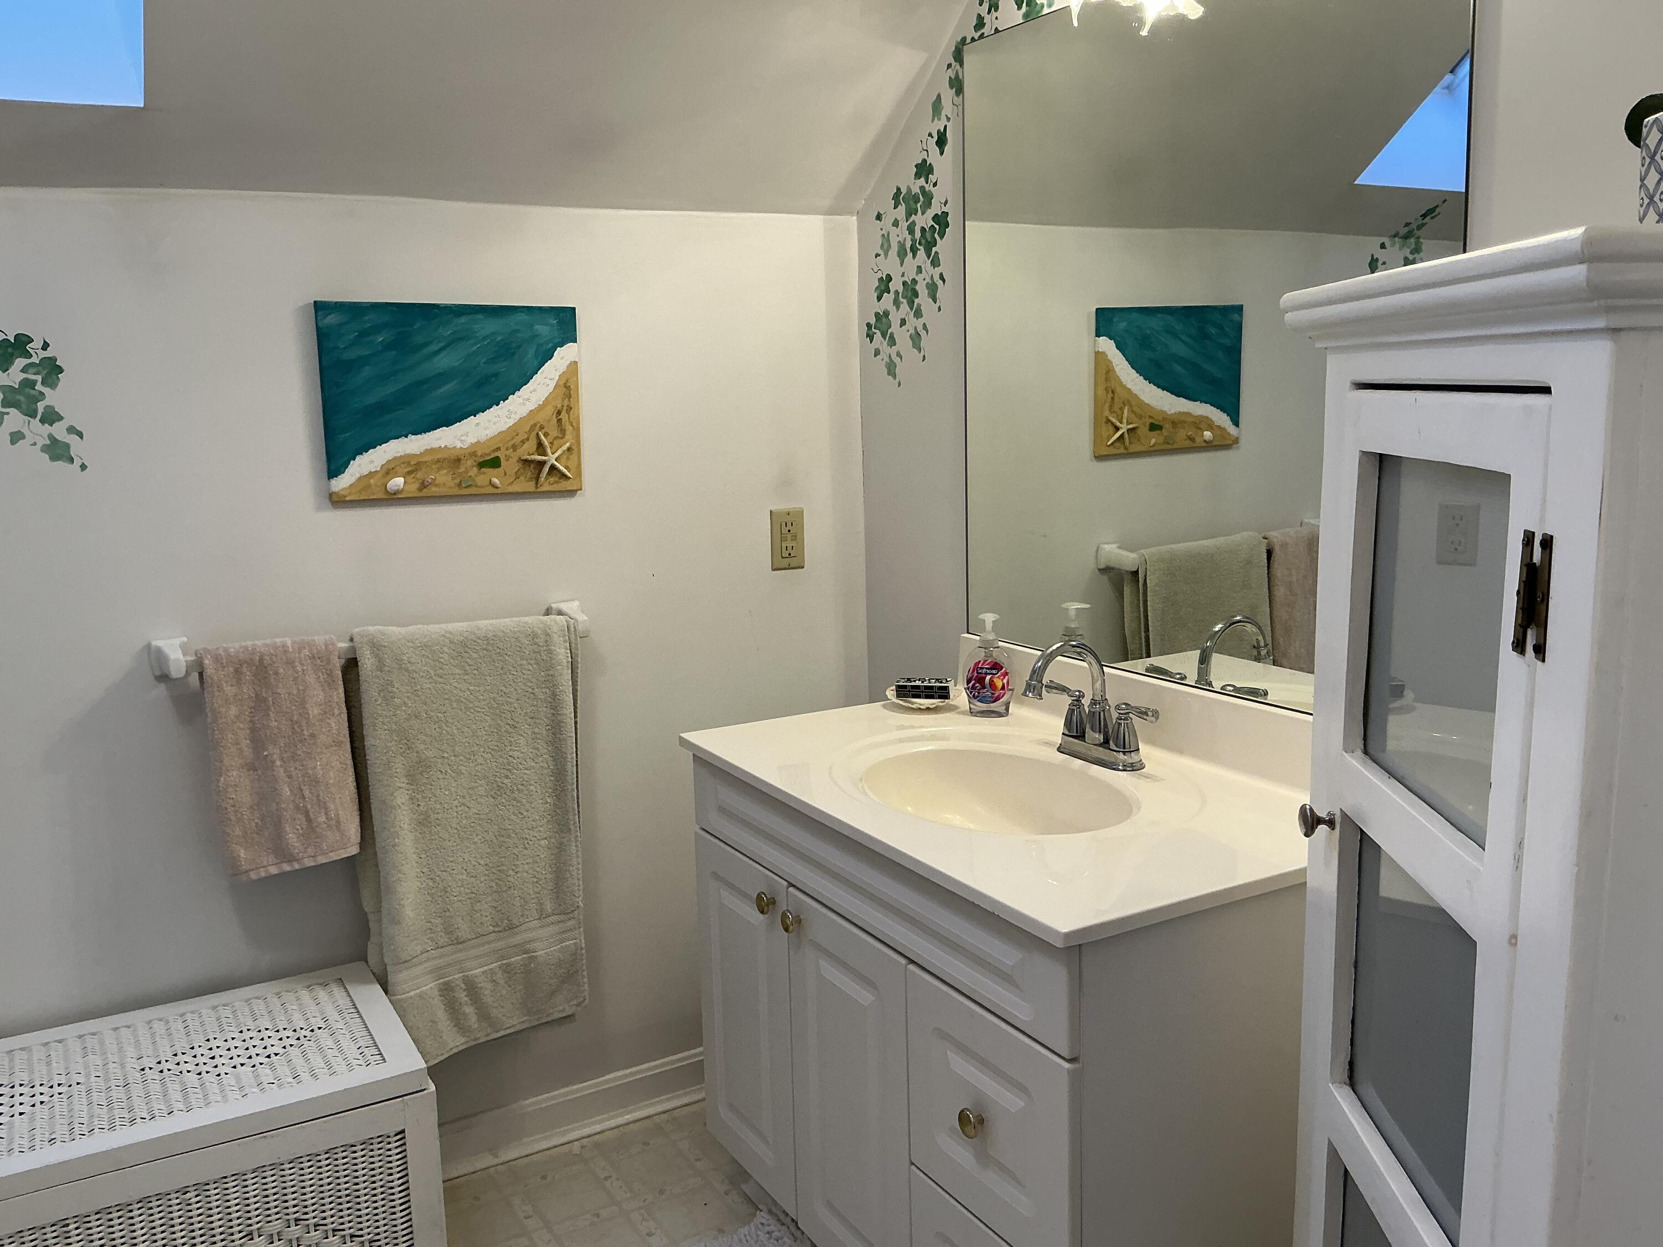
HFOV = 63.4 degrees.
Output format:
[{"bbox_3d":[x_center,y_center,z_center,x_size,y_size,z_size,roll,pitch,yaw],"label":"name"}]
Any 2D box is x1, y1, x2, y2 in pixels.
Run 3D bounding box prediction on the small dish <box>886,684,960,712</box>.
[{"bbox_3d":[0.148,0.122,2.197,0.122,0.034,0.108,0,10,7],"label":"small dish"}]

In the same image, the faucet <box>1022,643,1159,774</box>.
[{"bbox_3d":[0.327,0.108,1.855,0.155,0.170,0.247,-7,11,-29],"label":"faucet"}]

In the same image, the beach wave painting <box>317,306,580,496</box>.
[{"bbox_3d":[-0.607,-0.358,2.169,0.407,0.305,0.023,-7,11,-29],"label":"beach wave painting"}]

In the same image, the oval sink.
[{"bbox_3d":[0.205,0.279,1.784,0.298,0.136,0.450,-7,11,-29],"label":"oval sink"}]

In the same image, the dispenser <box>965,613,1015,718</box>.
[{"bbox_3d":[0.253,0.067,2.135,0.079,0.159,0.048,1,10,13],"label":"dispenser"}]

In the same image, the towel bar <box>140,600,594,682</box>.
[{"bbox_3d":[-0.701,0.027,2.132,0.664,0.062,0.096,-7,11,-29],"label":"towel bar"}]

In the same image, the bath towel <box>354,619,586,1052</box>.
[{"bbox_3d":[-0.579,0.351,2.213,0.357,0.730,0.080,-7,11,-29],"label":"bath towel"}]

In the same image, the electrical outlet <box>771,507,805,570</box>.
[{"bbox_3d":[-0.082,-0.157,2.514,0.070,0.114,0.008,-7,11,-29],"label":"electrical outlet"}]

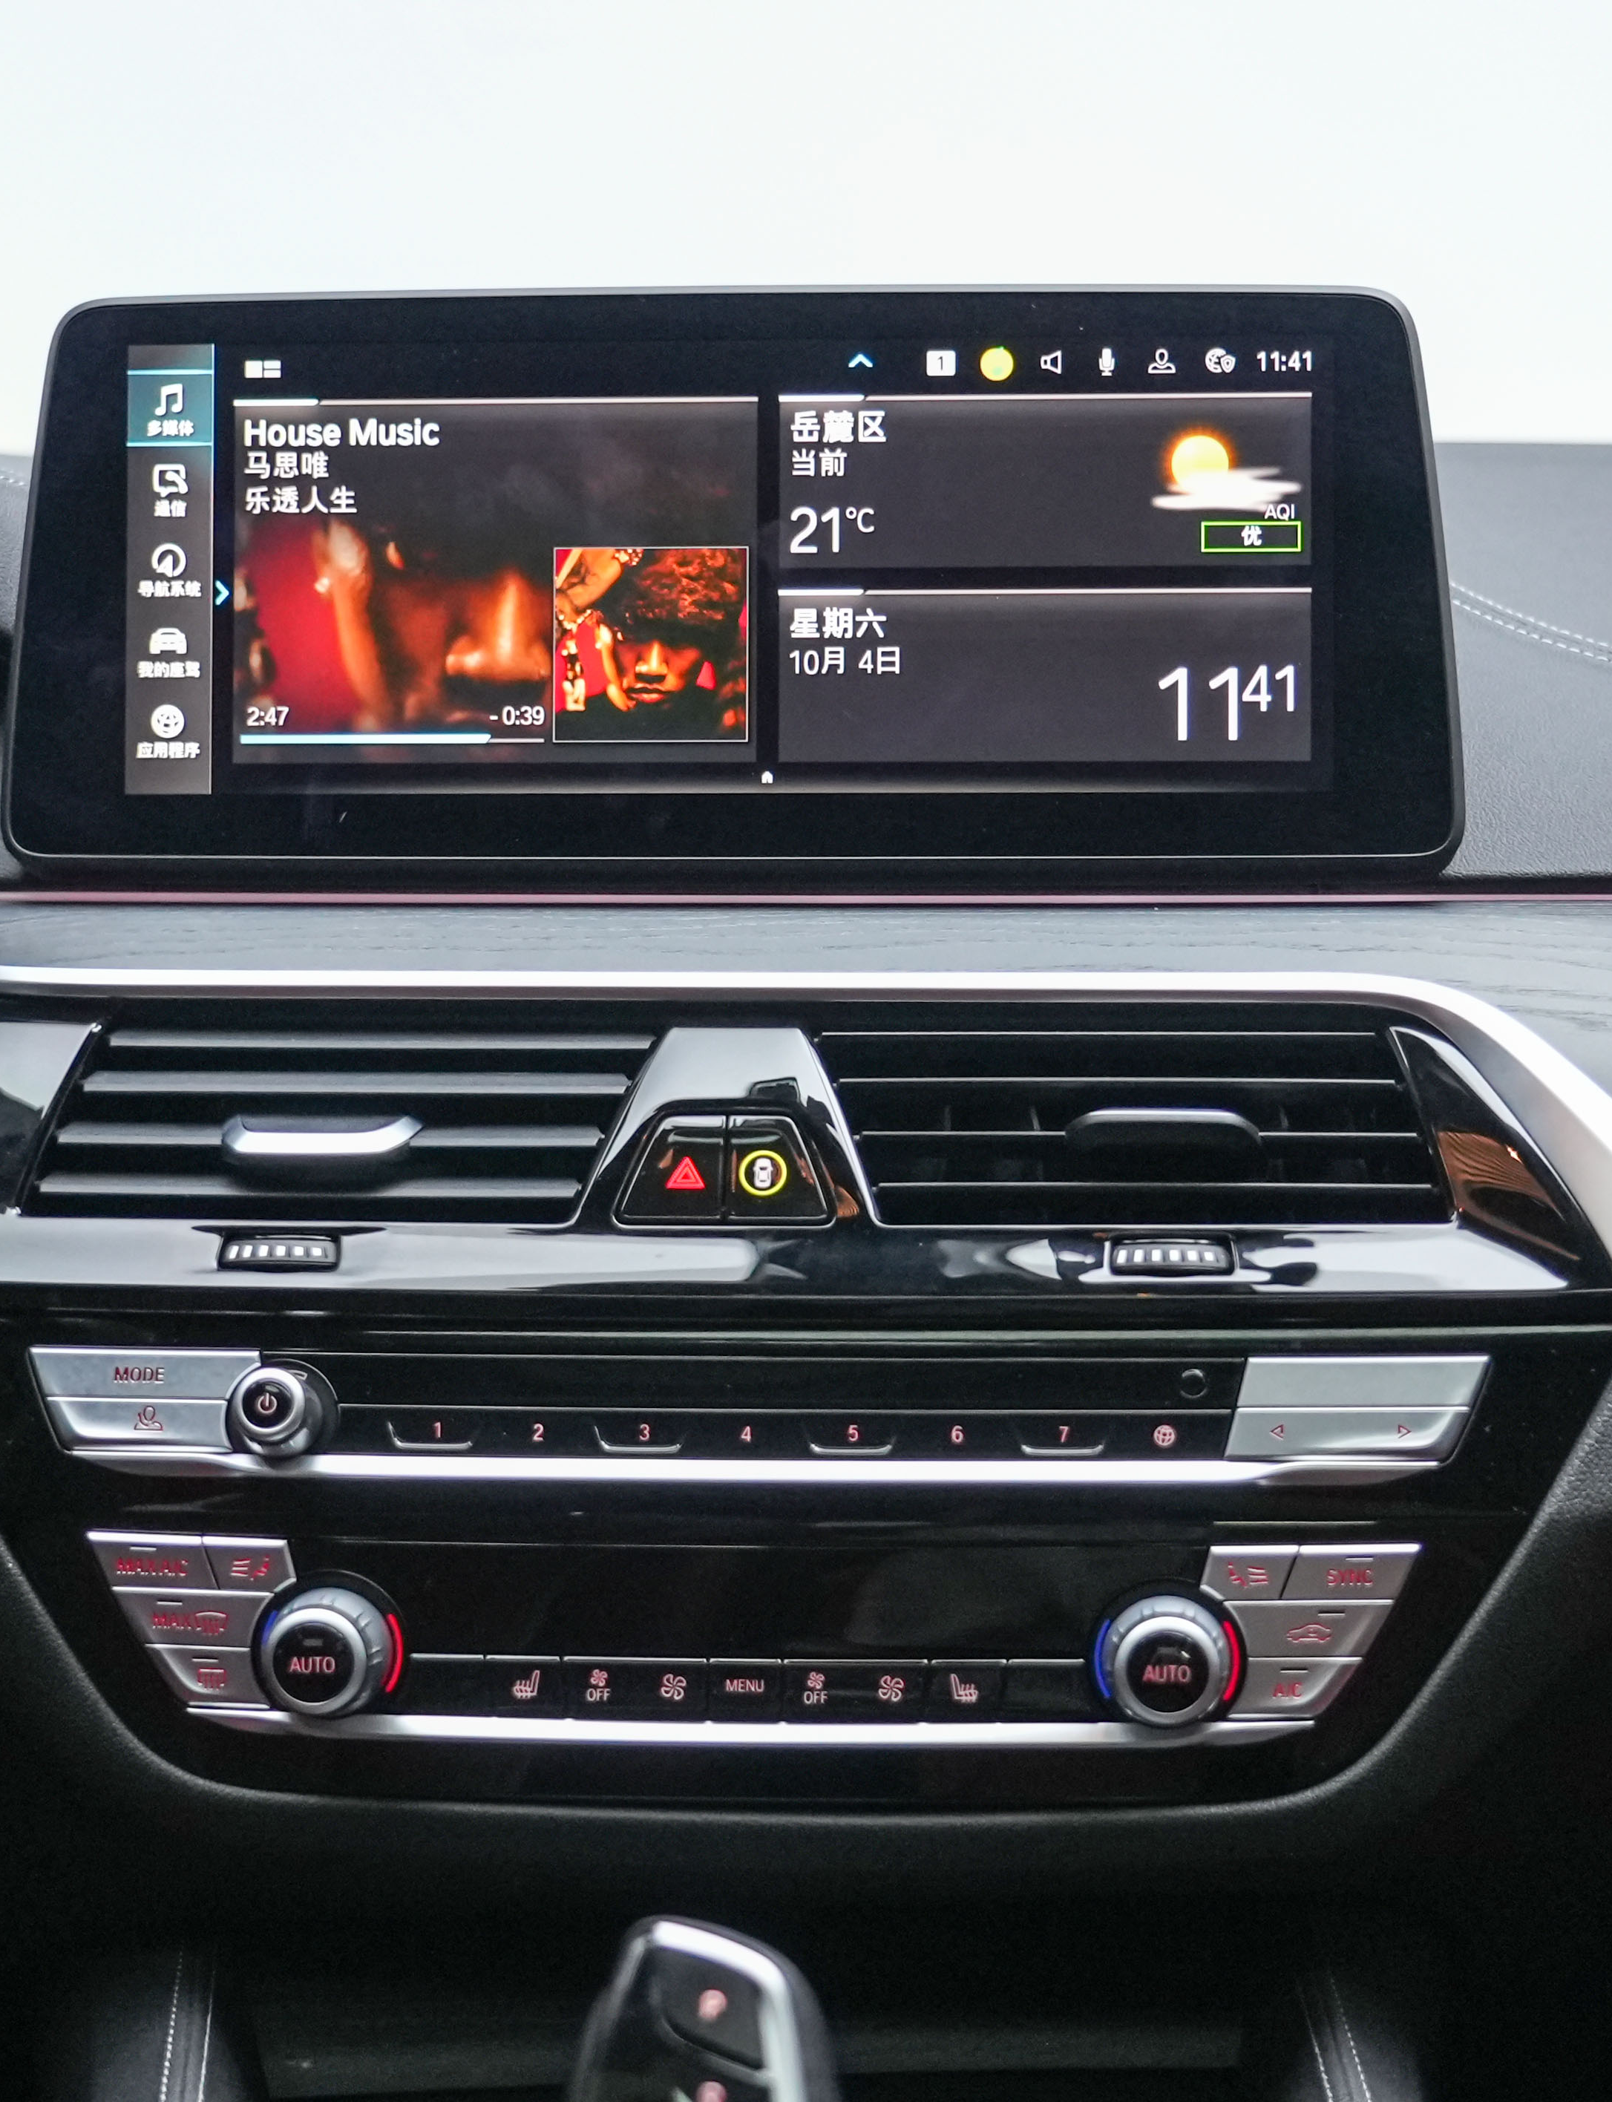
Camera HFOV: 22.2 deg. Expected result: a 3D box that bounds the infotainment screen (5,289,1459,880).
[{"bbox_3d":[-0.018,-0.114,1.007,0.351,0.141,0.033,0,-1,2],"label":"infotainment screen"}]

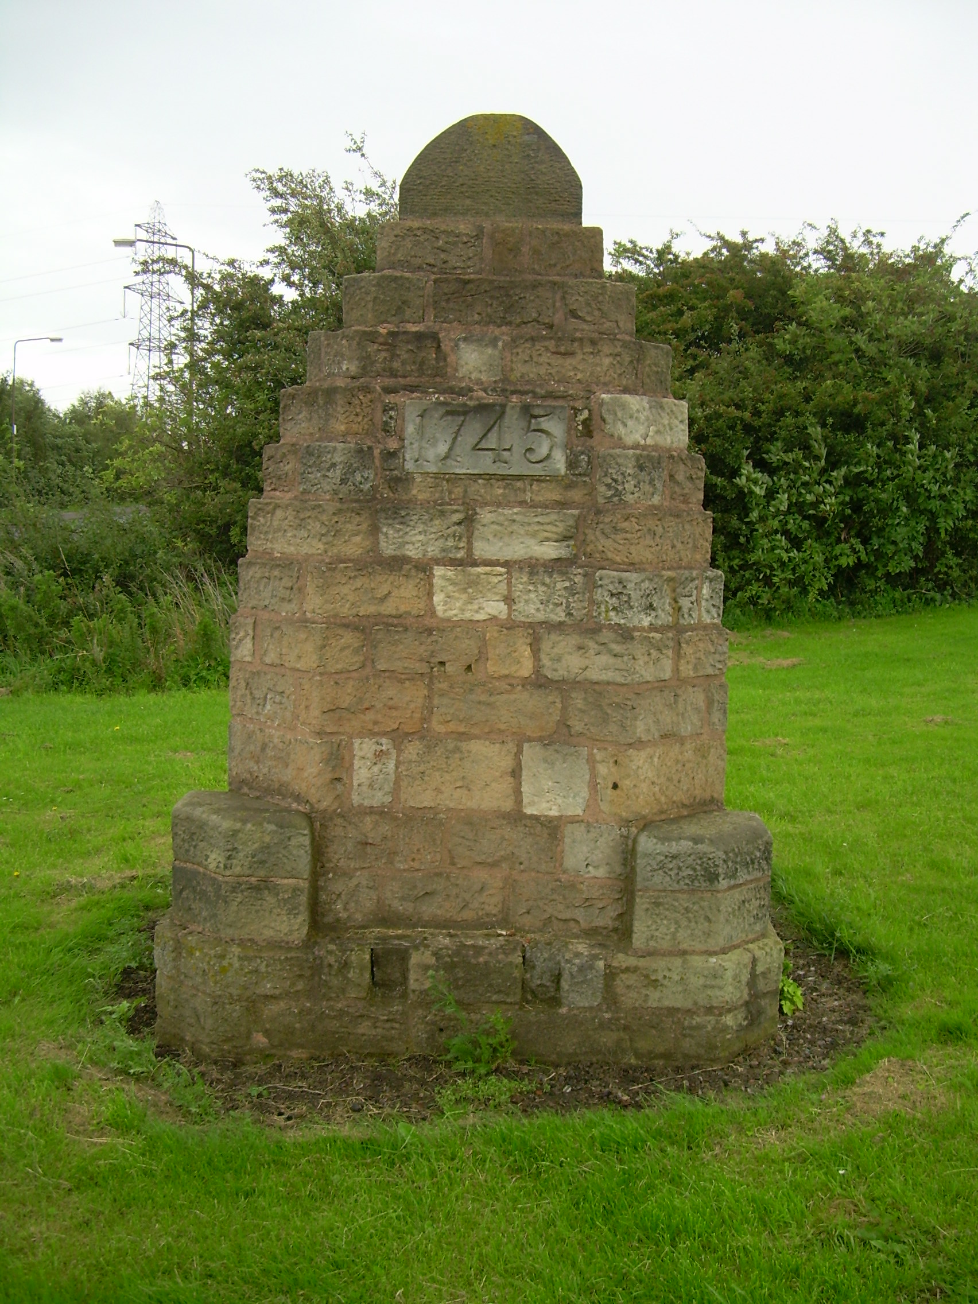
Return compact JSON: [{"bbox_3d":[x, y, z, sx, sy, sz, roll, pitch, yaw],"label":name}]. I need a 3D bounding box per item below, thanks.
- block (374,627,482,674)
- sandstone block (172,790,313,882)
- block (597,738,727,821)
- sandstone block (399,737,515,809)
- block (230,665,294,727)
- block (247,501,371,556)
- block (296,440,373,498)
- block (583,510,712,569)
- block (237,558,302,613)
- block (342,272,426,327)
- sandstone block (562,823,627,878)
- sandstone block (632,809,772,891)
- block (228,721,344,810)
[{"bbox_3d":[-0.198,-0.011,4.566,0.333,0.147,0.200,2,5,0],"label":"block"},{"bbox_3d":[-0.774,0.577,4.612,0.473,0.189,0.440,2,4,0],"label":"sandstone block"},{"bbox_3d":[0.565,0.401,4.659,0.459,0.220,0.320,2,5,0],"label":"block"},{"bbox_3d":[-0.098,0.379,4.596,0.368,0.220,0.200,2,4,0],"label":"sandstone block"},{"bbox_3d":[-0.670,0.134,4.745,0.200,0.167,0.365,-3,7,-43],"label":"block"},{"bbox_3d":[-0.561,-0.387,4.499,0.427,0.163,0.318,2,4,1],"label":"block"},{"bbox_3d":[-0.459,-0.559,4.428,0.222,0.162,0.190,2,4,1],"label":"block"},{"bbox_3d":[0.469,-0.339,4.280,0.395,0.165,0.220,2,6,0],"label":"block"},{"bbox_3d":[-0.623,-0.207,4.558,0.180,0.168,0.336,-3,6,-44],"label":"block"},{"bbox_3d":[-0.350,-1.172,4.841,0.288,0.169,0.240,2,4,0],"label":"block"},{"bbox_3d":[0.310,0.576,4.281,0.192,0.165,0.140,2,6,0],"label":"sandstone block"},{"bbox_3d":[0.658,0.607,4.458,0.446,0.189,0.380,2,4,1],"label":"sandstone block"},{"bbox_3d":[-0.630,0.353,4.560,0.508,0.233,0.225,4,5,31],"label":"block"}]

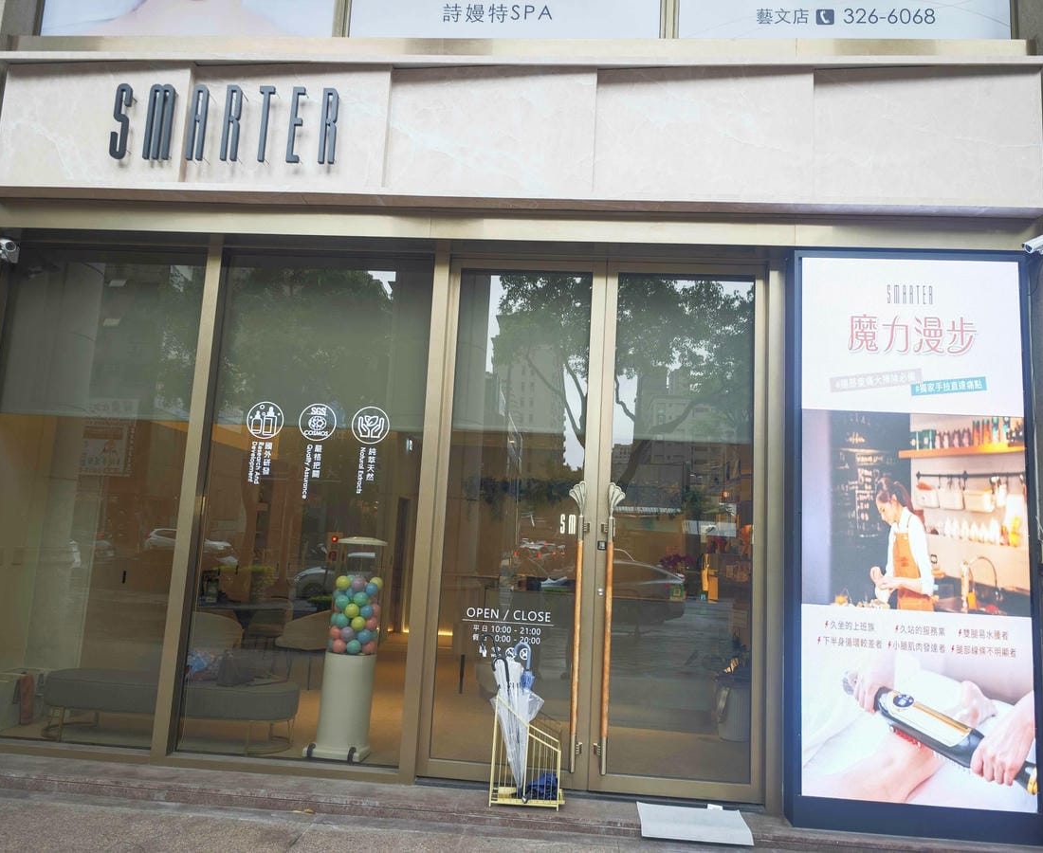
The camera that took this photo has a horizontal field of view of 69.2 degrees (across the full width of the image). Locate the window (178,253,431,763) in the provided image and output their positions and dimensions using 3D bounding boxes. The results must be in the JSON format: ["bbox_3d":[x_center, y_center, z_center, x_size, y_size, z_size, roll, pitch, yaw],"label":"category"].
[{"bbox_3d":[-1.222,0.405,4.393,1.282,2.898,0.070,2,-7,4],"label":"window"}]

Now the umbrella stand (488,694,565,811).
[{"bbox_3d":[0.041,1.672,3.911,0.360,0.520,0.165,2,-7,4],"label":"umbrella stand"}]

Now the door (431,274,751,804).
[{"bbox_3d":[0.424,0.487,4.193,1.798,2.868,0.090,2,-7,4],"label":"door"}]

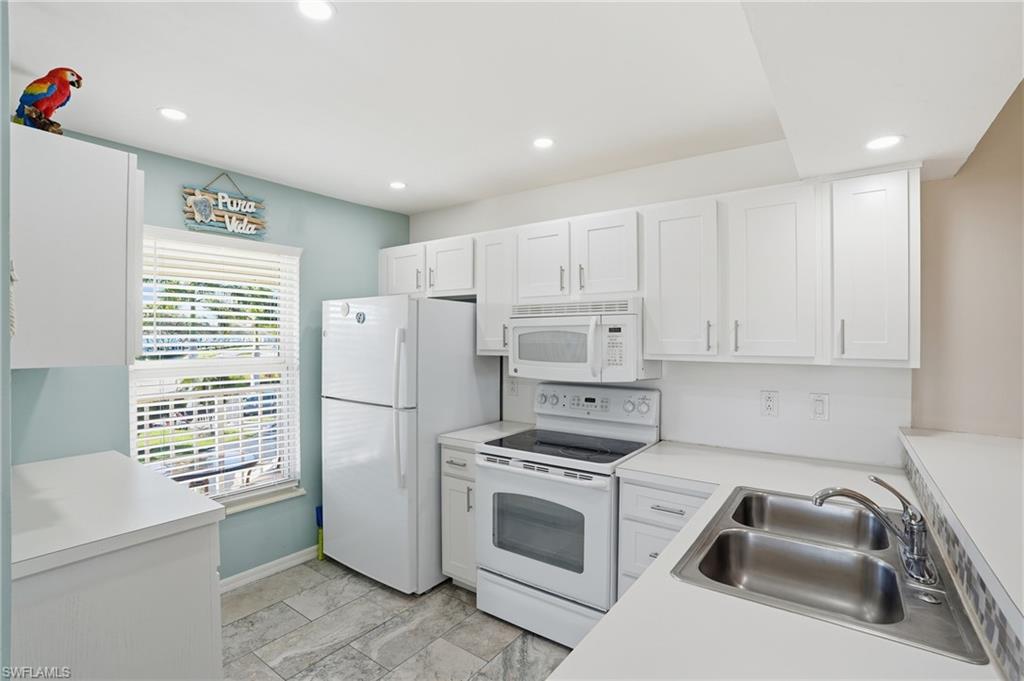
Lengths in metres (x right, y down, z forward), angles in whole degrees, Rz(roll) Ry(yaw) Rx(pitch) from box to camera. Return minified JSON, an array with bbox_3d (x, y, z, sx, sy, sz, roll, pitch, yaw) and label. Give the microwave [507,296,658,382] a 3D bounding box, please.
[{"bbox_3d":[0.398,-0.002,2.563,0.767,0.413,0.409,0,0,36],"label":"microwave"}]

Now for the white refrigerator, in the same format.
[{"bbox_3d":[-0.677,0.596,3.042,0.855,1.690,0.810,0,0,36],"label":"white refrigerator"}]

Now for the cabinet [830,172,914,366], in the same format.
[{"bbox_3d":[1.460,-0.274,1.849,0.260,0.735,0.325,0,0,36],"label":"cabinet"}]

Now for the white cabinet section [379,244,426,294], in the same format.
[{"bbox_3d":[-0.693,-0.499,3.391,0.443,0.339,0.330,0,0,33],"label":"white cabinet section"}]

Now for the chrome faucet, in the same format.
[{"bbox_3d":[0.941,0.456,1.196,0.245,0.209,0.253,0,0,36],"label":"chrome faucet"}]

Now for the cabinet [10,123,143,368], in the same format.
[{"bbox_3d":[-1.606,-0.229,1.506,1.126,0.594,0.317,0,0,36],"label":"cabinet"}]

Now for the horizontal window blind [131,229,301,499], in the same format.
[{"bbox_3d":[-1.613,0.140,2.583,0.061,1.464,0.884,0,0,36],"label":"horizontal window blind"}]

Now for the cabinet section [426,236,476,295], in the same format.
[{"bbox_3d":[-0.324,-0.482,3.148,0.421,0.356,0.330,0,0,33],"label":"cabinet section"}]

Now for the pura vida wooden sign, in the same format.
[{"bbox_3d":[-1.623,-0.772,2.594,0.030,0.375,0.420,0,0,36],"label":"pura vida wooden sign"}]

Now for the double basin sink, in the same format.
[{"bbox_3d":[0.839,0.653,1.272,0.545,0.200,0.796,0,0,36],"label":"double basin sink"}]

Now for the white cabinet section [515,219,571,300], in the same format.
[{"bbox_3d":[0.264,-0.453,2.761,0.362,0.439,0.330,0,0,33],"label":"white cabinet section"}]

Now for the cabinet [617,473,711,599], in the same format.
[{"bbox_3d":[0.829,1.027,2.119,0.455,0.866,0.622,0,0,36],"label":"cabinet"}]

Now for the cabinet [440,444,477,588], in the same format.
[{"bbox_3d":[-0.106,1.023,2.795,0.312,0.866,0.622,0,0,36],"label":"cabinet"}]

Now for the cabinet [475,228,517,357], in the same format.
[{"bbox_3d":[-0.002,-0.297,2.902,0.305,0.765,0.325,0,0,36],"label":"cabinet"}]

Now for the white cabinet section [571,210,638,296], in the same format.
[{"bbox_3d":[0.576,-0.446,2.555,0.380,0.429,0.330,0,0,33],"label":"white cabinet section"}]

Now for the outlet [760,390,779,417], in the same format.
[{"bbox_3d":[1.247,0.309,2.199,0.075,0.121,0.010,0,0,36],"label":"outlet"}]

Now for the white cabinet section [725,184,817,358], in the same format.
[{"bbox_3d":[1.220,-0.289,2.131,0.340,0.728,0.330,0,0,33],"label":"white cabinet section"}]

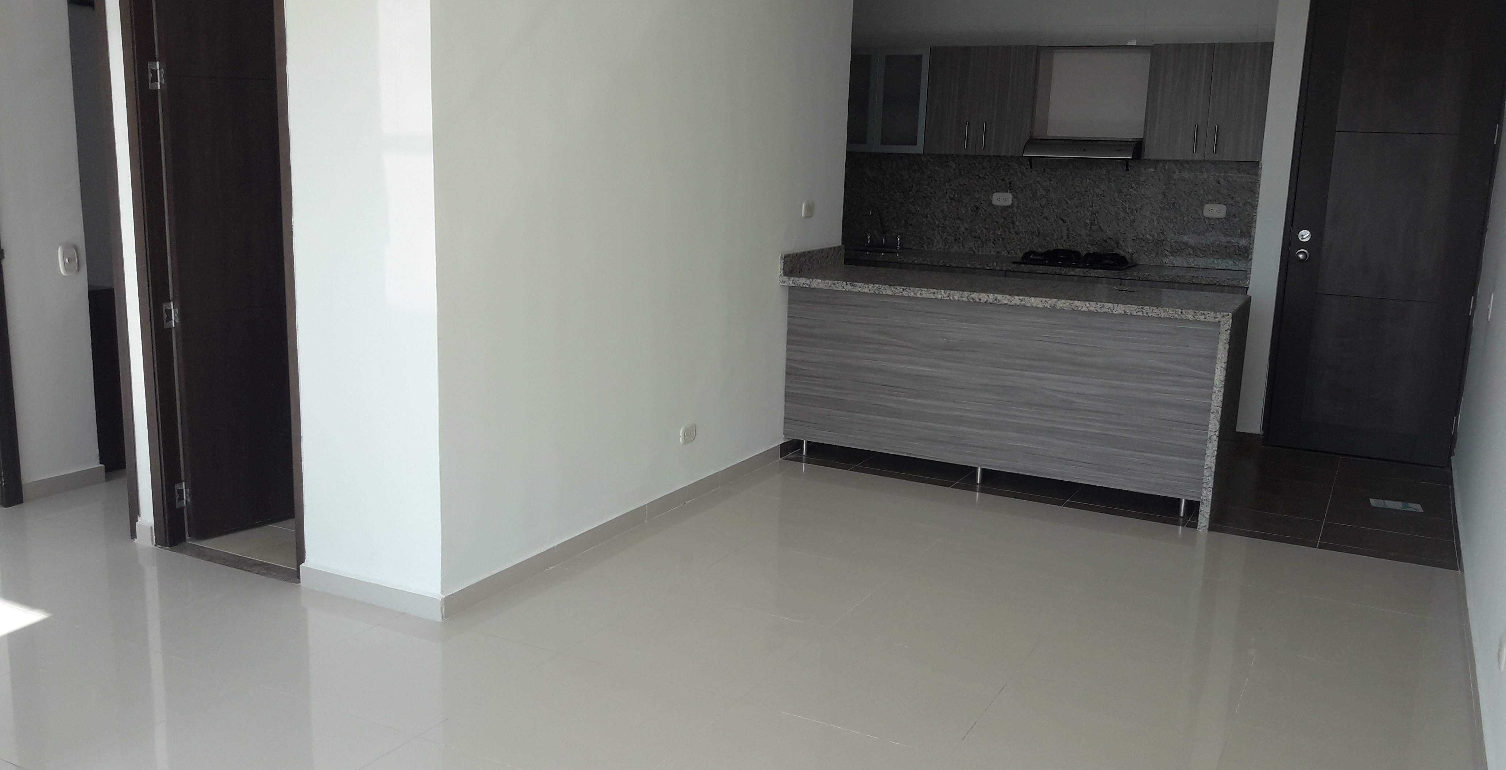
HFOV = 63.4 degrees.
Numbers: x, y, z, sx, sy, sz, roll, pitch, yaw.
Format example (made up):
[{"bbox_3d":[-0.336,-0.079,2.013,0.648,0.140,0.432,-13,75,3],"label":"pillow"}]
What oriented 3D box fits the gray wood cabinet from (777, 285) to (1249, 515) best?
[{"bbox_3d":[1.168,-0.004,5.652,1.950,0.823,0.606,8,13,27],"label":"gray wood cabinet"}]

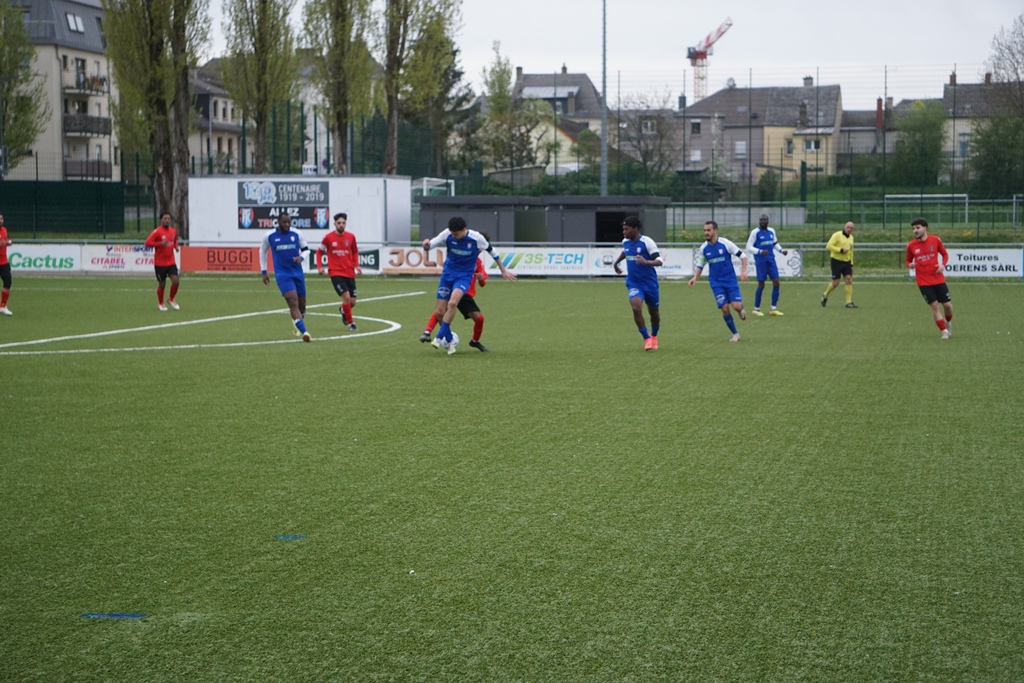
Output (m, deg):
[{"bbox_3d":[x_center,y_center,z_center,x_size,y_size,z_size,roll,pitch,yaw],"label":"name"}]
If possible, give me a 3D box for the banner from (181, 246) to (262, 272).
[{"bbox_3d":[-8.333,-2.428,68.972,3.002,0.750,0.040,1,3,10],"label":"banner"}]

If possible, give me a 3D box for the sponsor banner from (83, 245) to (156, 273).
[{"bbox_3d":[-11.328,-2.462,69.487,3.047,0.795,0.040,1,3,10],"label":"sponsor banner"}]

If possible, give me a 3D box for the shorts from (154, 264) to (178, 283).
[{"bbox_3d":[-6.147,-1.228,41.500,0.400,0.350,0.320,-2,3,-27],"label":"shorts"}]

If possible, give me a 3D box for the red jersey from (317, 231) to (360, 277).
[{"bbox_3d":[-2.499,-1.268,33.600,0.570,0.660,0.340,0,3,-4],"label":"red jersey"}]

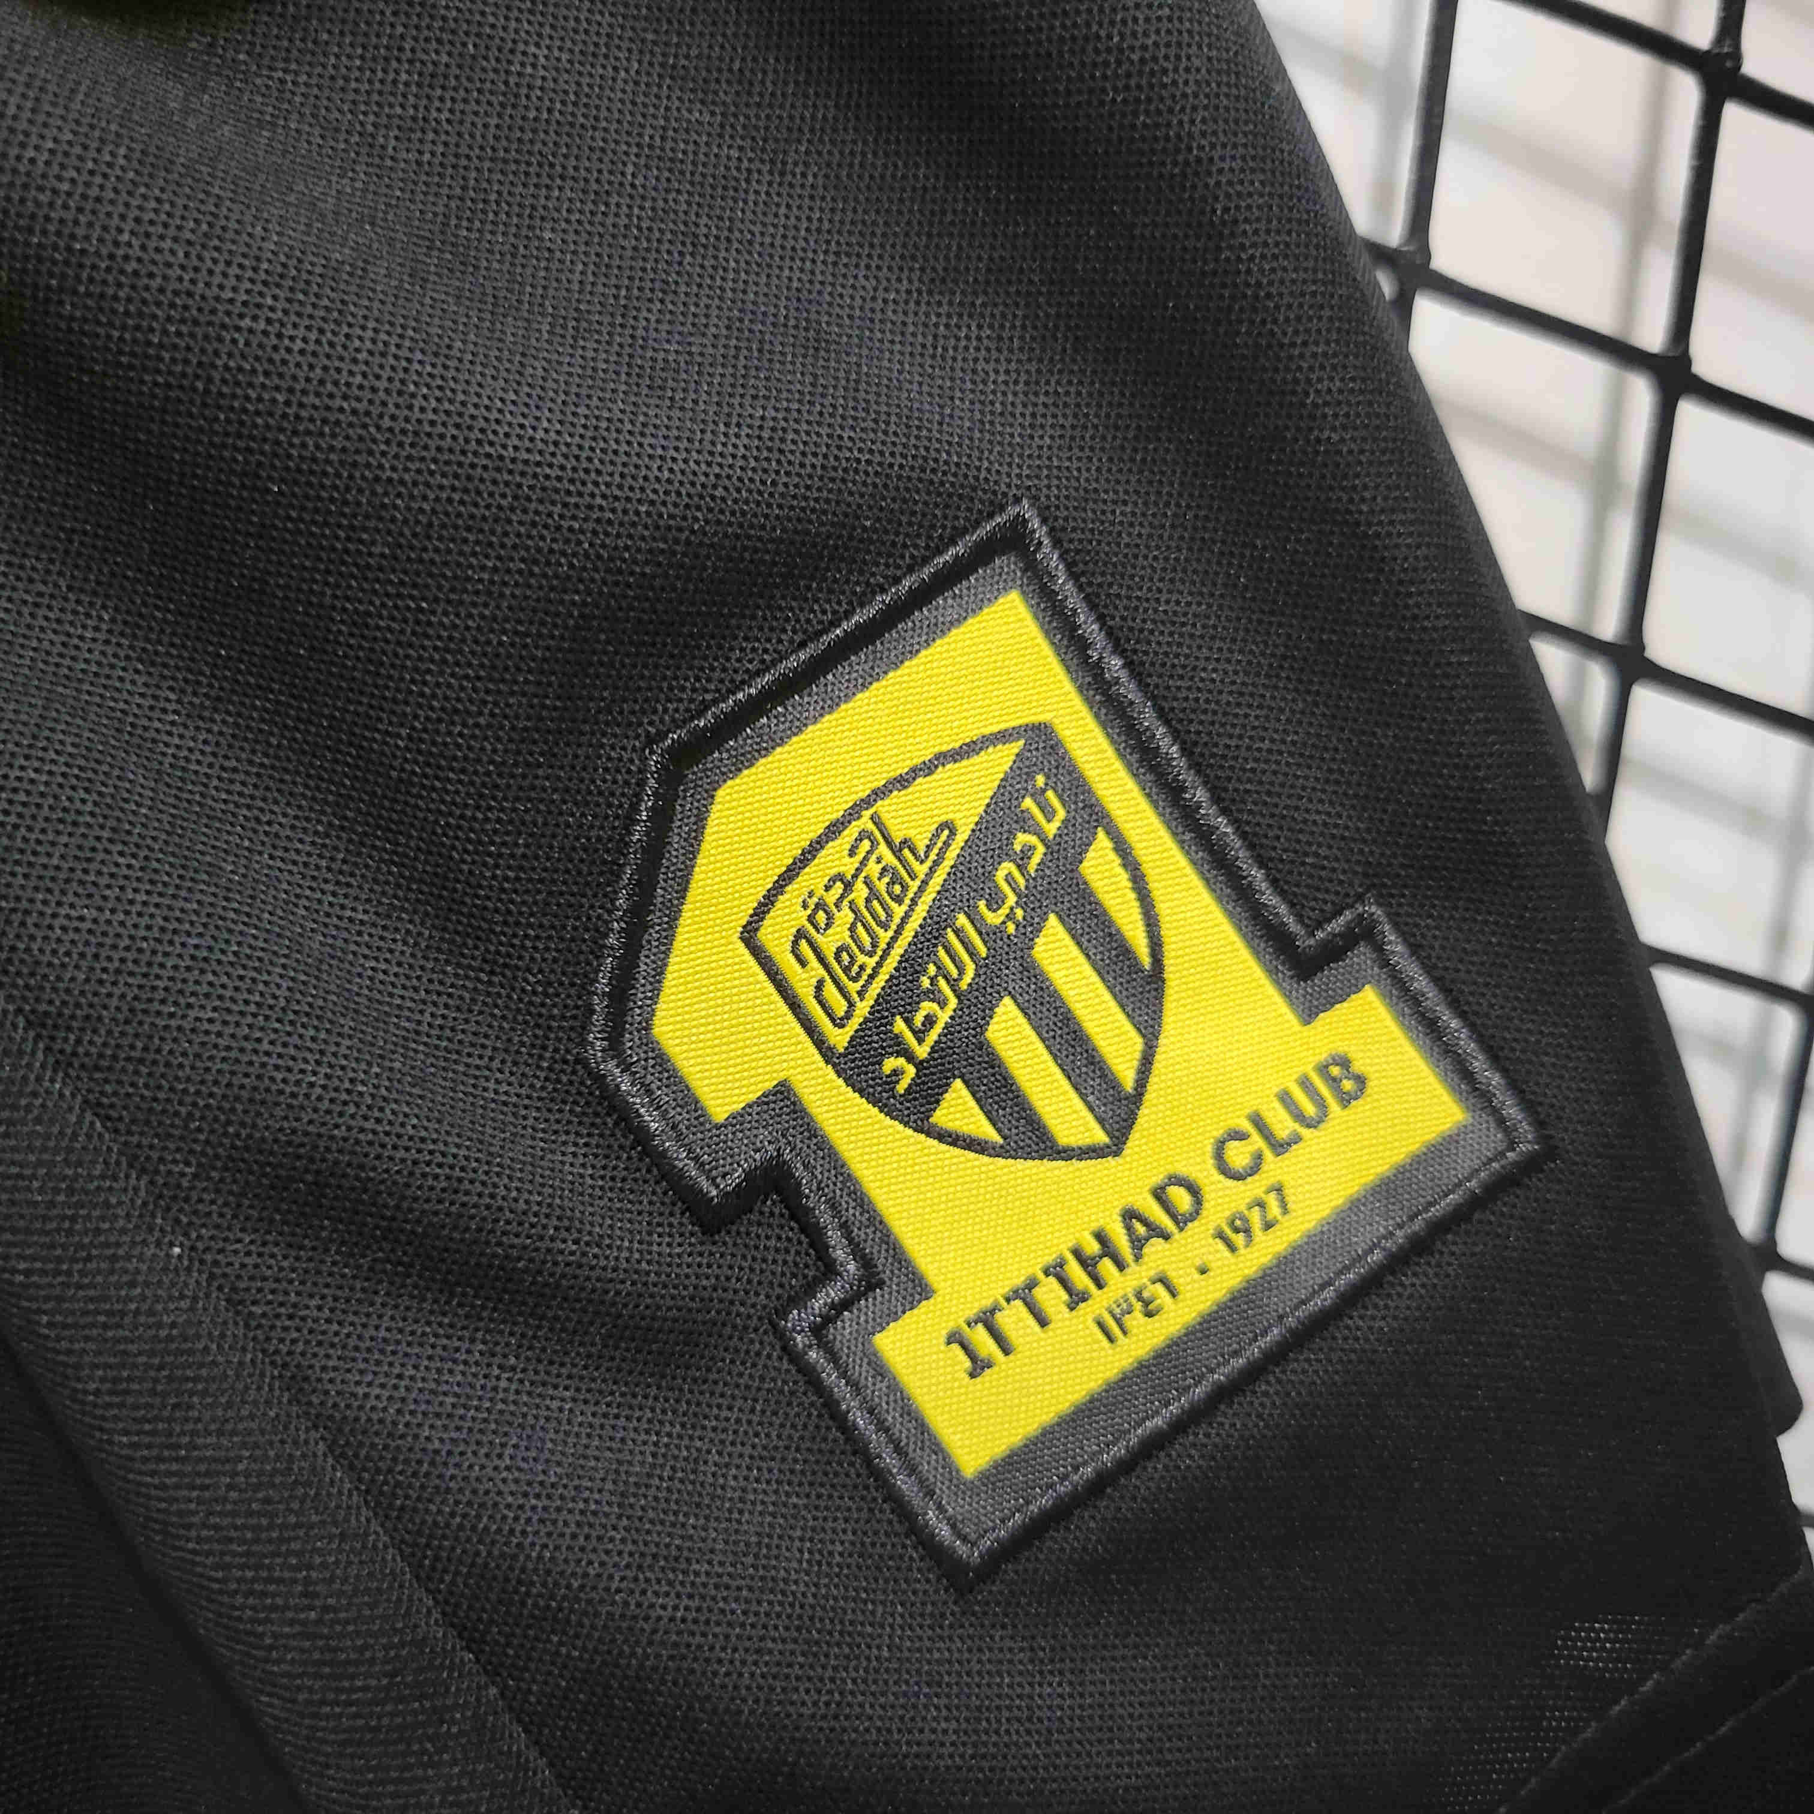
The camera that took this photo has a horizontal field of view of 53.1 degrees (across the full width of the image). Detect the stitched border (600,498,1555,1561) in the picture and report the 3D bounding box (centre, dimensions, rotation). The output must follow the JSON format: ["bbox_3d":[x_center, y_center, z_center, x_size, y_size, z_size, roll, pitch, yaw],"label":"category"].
[{"bbox_3d":[0.011,0.009,0.172,0.071,0.081,0.004,-34,-1,-9],"label":"stitched border"}]

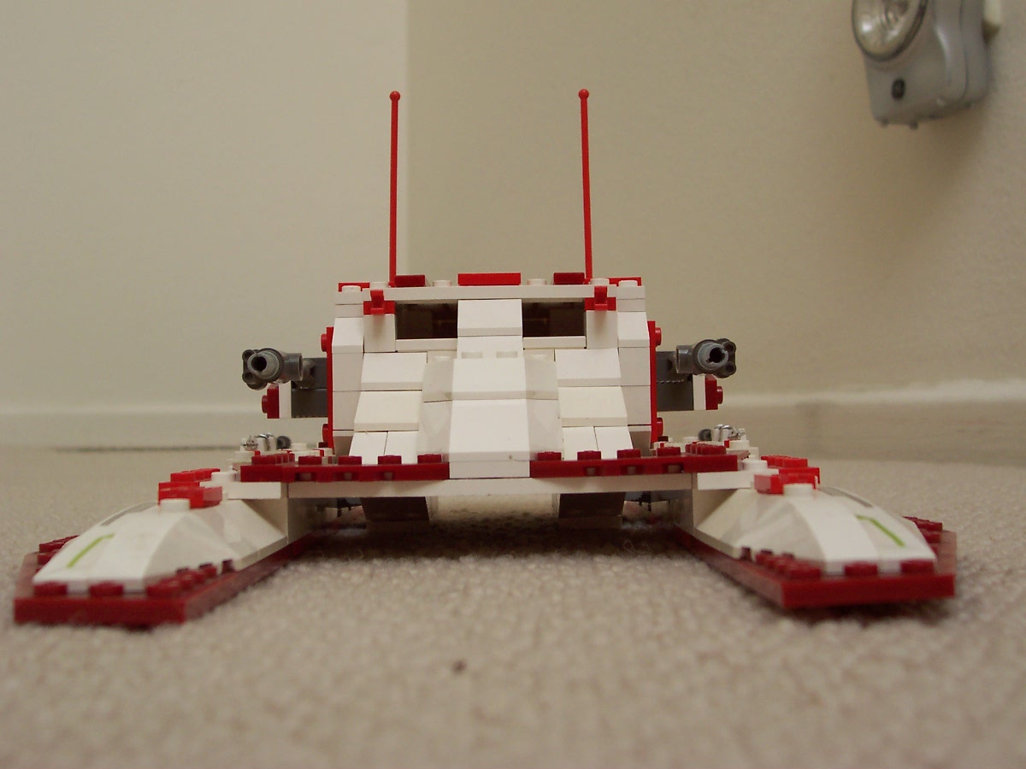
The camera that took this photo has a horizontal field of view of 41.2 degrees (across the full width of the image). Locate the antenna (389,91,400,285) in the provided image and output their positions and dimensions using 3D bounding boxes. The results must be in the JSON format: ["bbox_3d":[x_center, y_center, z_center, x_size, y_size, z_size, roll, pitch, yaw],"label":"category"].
[{"bbox_3d":[-0.034,-0.055,0.387,0.003,0.057,0.003,0,-2,-1],"label":"antenna"}]

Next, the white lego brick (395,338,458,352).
[{"bbox_3d":[-0.022,-0.010,0.347,0.016,0.003,0.008,-1,-1,0],"label":"white lego brick"}]

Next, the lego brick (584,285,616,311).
[{"bbox_3d":[0.022,-0.022,0.346,0.008,0.006,0.012,-1,-1,0],"label":"lego brick"}]

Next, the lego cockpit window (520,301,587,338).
[{"bbox_3d":[0.010,-0.017,0.354,0.016,0.010,0.006,-1,-1,0],"label":"lego cockpit window"}]

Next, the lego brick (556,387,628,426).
[{"bbox_3d":[0.019,0.005,0.331,0.016,0.010,0.023,-1,-1,0],"label":"lego brick"}]

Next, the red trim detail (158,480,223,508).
[{"bbox_3d":[-0.054,0.019,0.232,0.009,0.004,0.015,-1,-1,0],"label":"red trim detail"}]

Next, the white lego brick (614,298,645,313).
[{"bbox_3d":[0.030,-0.020,0.357,0.008,0.003,0.009,-1,-1,0],"label":"white lego brick"}]

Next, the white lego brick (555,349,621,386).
[{"bbox_3d":[0.019,-0.005,0.343,0.016,0.010,0.016,-1,-1,0],"label":"white lego brick"}]

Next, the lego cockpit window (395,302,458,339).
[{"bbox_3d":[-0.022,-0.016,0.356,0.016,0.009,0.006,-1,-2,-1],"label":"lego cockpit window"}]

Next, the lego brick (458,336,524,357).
[{"bbox_3d":[-0.005,-0.007,0.335,0.016,0.010,0.016,-1,-1,0],"label":"lego brick"}]

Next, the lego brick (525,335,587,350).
[{"bbox_3d":[0.010,-0.010,0.348,0.016,0.003,0.009,-1,-1,0],"label":"lego brick"}]

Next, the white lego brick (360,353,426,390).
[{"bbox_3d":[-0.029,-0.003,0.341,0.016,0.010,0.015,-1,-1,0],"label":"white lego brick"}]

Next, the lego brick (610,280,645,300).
[{"bbox_3d":[0.030,-0.024,0.355,0.008,0.004,0.008,-1,-1,0],"label":"lego brick"}]

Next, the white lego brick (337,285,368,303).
[{"bbox_3d":[-0.042,-0.023,0.355,0.008,0.005,0.008,-1,-1,0],"label":"white lego brick"}]

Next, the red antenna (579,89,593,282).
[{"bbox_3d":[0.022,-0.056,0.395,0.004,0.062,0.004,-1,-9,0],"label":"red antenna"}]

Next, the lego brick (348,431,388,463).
[{"bbox_3d":[-0.033,0.015,0.314,0.008,0.010,0.023,-1,-1,0],"label":"lego brick"}]

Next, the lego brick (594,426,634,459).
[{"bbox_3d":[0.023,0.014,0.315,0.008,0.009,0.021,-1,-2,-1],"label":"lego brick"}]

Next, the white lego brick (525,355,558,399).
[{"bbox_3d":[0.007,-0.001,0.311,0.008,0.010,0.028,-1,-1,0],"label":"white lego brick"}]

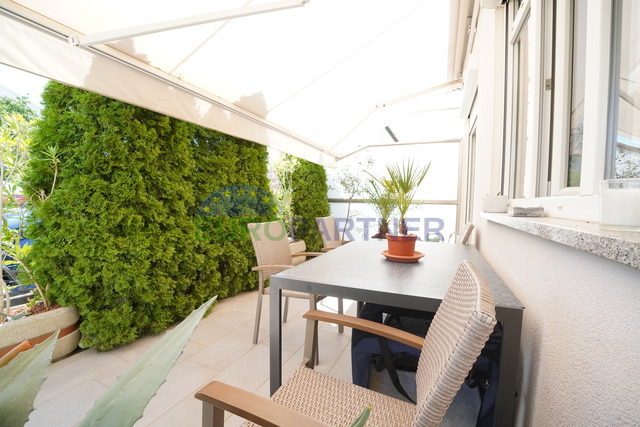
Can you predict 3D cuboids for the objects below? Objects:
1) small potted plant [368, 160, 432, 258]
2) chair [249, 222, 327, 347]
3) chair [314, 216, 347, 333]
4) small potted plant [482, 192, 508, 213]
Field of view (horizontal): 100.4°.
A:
[{"bbox_3d":[0.474,-0.029,1.553,0.342,0.548,0.362,1,2,24],"label":"small potted plant"},{"bbox_3d":[-0.159,0.521,2.025,0.588,0.889,0.553,1,2,24],"label":"chair"},{"bbox_3d":[0.319,0.497,2.760,0.588,0.889,0.553,1,2,24],"label":"chair"},{"bbox_3d":[0.987,-0.062,1.500,0.113,0.114,0.113,1,2,24],"label":"small potted plant"}]

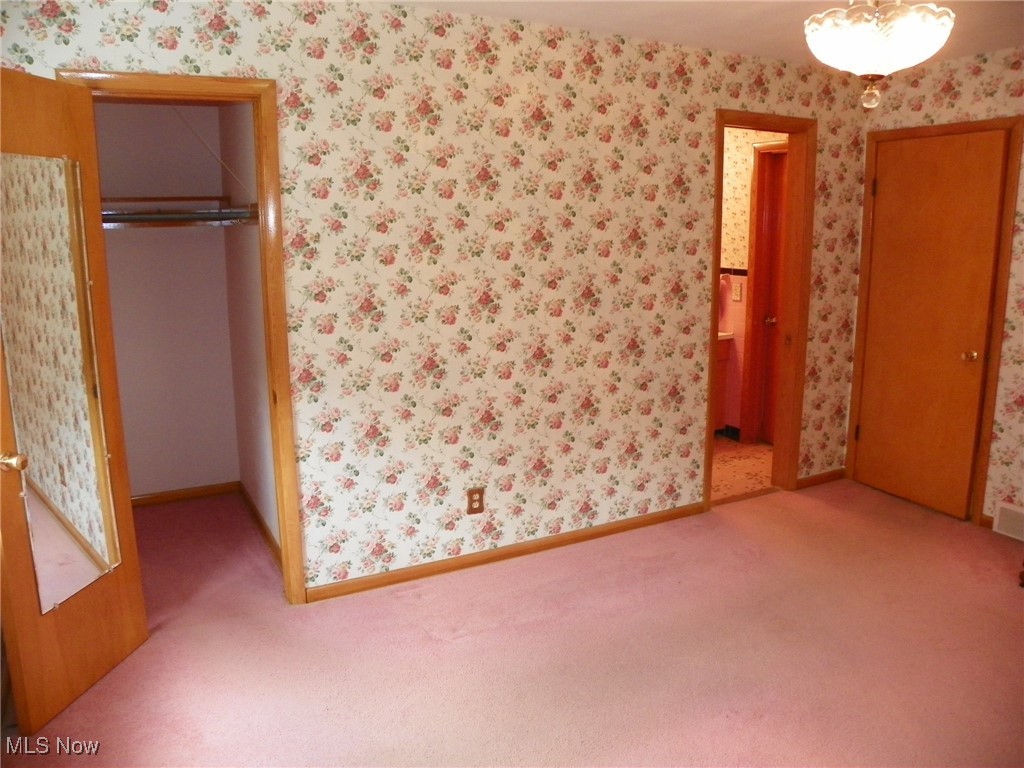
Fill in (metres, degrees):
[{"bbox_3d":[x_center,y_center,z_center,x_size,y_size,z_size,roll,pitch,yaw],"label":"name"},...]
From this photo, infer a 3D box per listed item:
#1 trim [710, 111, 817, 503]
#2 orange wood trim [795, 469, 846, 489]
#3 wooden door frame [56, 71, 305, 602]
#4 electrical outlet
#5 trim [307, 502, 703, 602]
[{"bbox_3d":[1.338,-0.378,4.236,0.735,2.127,0.135,-6,13,-27],"label":"trim"},{"bbox_3d":[1.886,0.585,4.643,0.410,0.068,0.018,-6,13,-27],"label":"orange wood trim"},{"bbox_3d":[-1.226,-0.071,2.923,0.719,2.100,0.135,-6,13,-27],"label":"wooden door frame"},{"bbox_3d":[-0.165,0.540,3.535,0.079,0.119,0.010,-6,13,-27],"label":"electrical outlet"},{"bbox_3d":[0.094,0.789,3.723,2.170,0.068,0.018,-6,13,-27],"label":"trim"}]

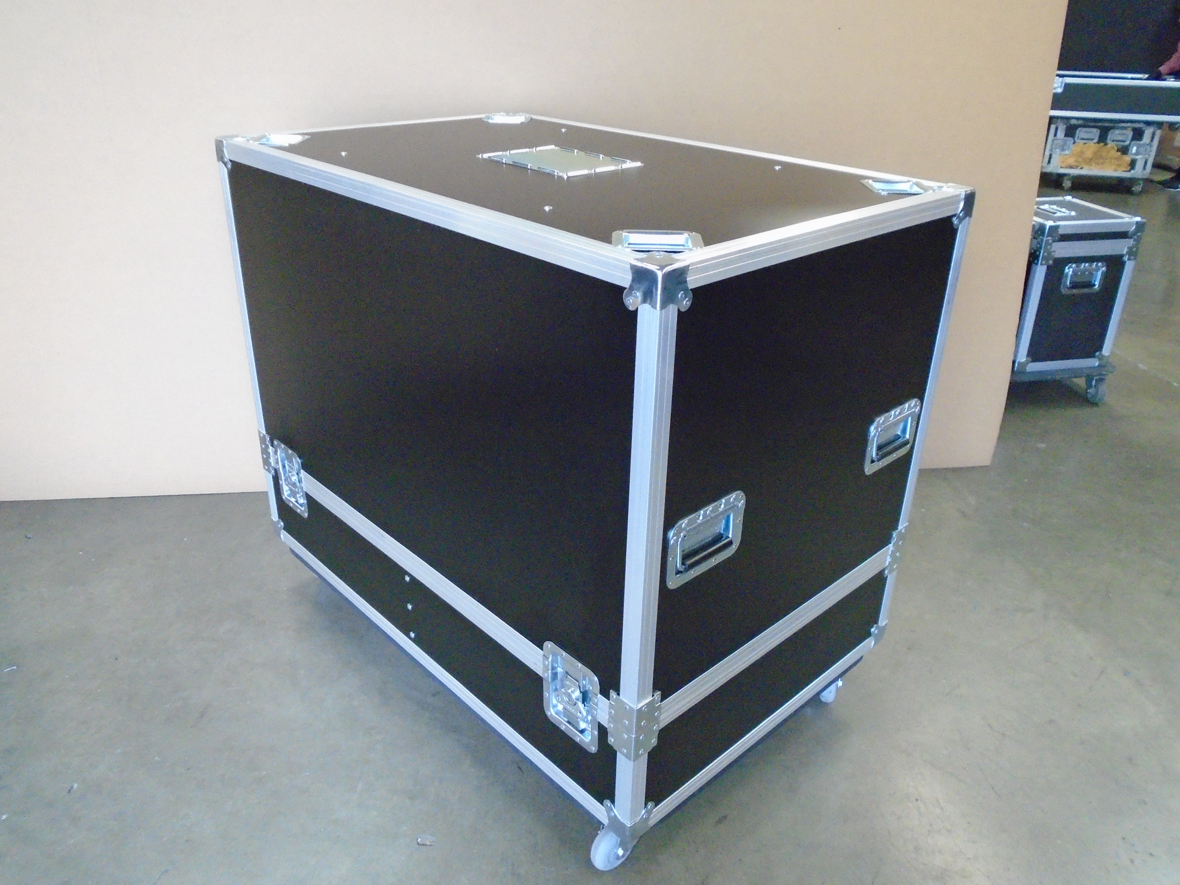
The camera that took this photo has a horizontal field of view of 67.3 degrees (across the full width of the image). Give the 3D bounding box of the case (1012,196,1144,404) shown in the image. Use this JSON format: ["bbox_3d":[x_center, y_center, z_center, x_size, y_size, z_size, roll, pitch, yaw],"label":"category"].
[{"bbox_3d":[1.681,-0.527,3.330,0.392,0.690,0.417,-4,27,-11],"label":"case"}]

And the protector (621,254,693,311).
[{"bbox_3d":[0.077,-0.175,0.983,0.055,0.055,0.055,-22,35,-38],"label":"protector"}]

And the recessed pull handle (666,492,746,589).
[{"bbox_3d":[0.153,0.127,1.190,0.156,0.108,0.025,-22,35,-38],"label":"recessed pull handle"}]

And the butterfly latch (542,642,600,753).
[{"bbox_3d":[-0.026,0.380,1.333,0.022,0.154,0.125,-22,35,-38],"label":"butterfly latch"}]

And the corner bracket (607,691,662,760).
[{"bbox_3d":[0.063,0.393,1.266,0.051,0.101,0.051,-22,35,-38],"label":"corner bracket"}]

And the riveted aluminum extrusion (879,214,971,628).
[{"bbox_3d":[0.578,-0.002,1.586,0.032,0.832,0.032,-22,35,-38],"label":"riveted aluminum extrusion"}]

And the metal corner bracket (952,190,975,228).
[{"bbox_3d":[0.571,-0.373,1.400,0.055,0.055,0.055,-22,35,-38],"label":"metal corner bracket"}]

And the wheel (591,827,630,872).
[{"bbox_3d":[0.046,0.660,1.480,0.100,0.108,0.055,-22,35,-38],"label":"wheel"}]

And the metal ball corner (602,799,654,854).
[{"bbox_3d":[0.059,0.566,1.357,0.055,0.055,0.055,-22,35,-38],"label":"metal ball corner"}]

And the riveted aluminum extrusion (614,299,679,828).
[{"bbox_3d":[0.067,0.203,1.156,0.032,0.841,0.032,-22,35,-38],"label":"riveted aluminum extrusion"}]

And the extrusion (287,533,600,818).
[{"bbox_3d":[-0.327,0.391,1.712,0.032,0.032,1.117,-22,35,-38],"label":"extrusion"}]

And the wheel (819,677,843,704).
[{"bbox_3d":[0.487,0.489,1.842,0.055,0.108,0.100,1,27,-1],"label":"wheel"}]

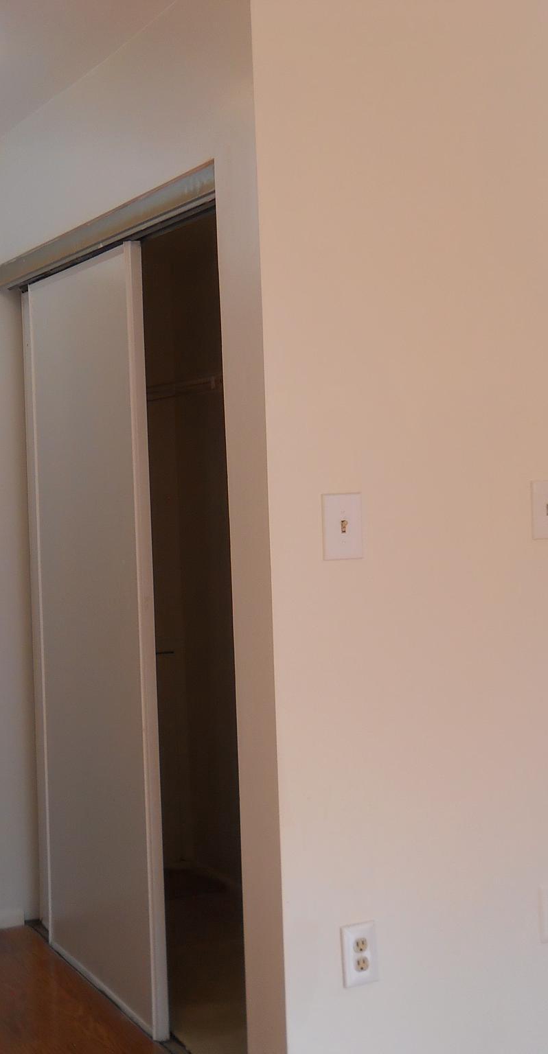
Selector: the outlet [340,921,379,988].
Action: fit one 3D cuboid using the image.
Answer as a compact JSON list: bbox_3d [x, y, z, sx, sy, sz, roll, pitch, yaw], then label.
[{"bbox_3d":[0.176,0.867,3.043,0.077,0.124,0.008,-3,3,-26],"label":"outlet"}]

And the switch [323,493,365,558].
[{"bbox_3d":[0.141,-0.001,3.000,0.084,0.128,0.014,-3,3,-26],"label":"switch"}]

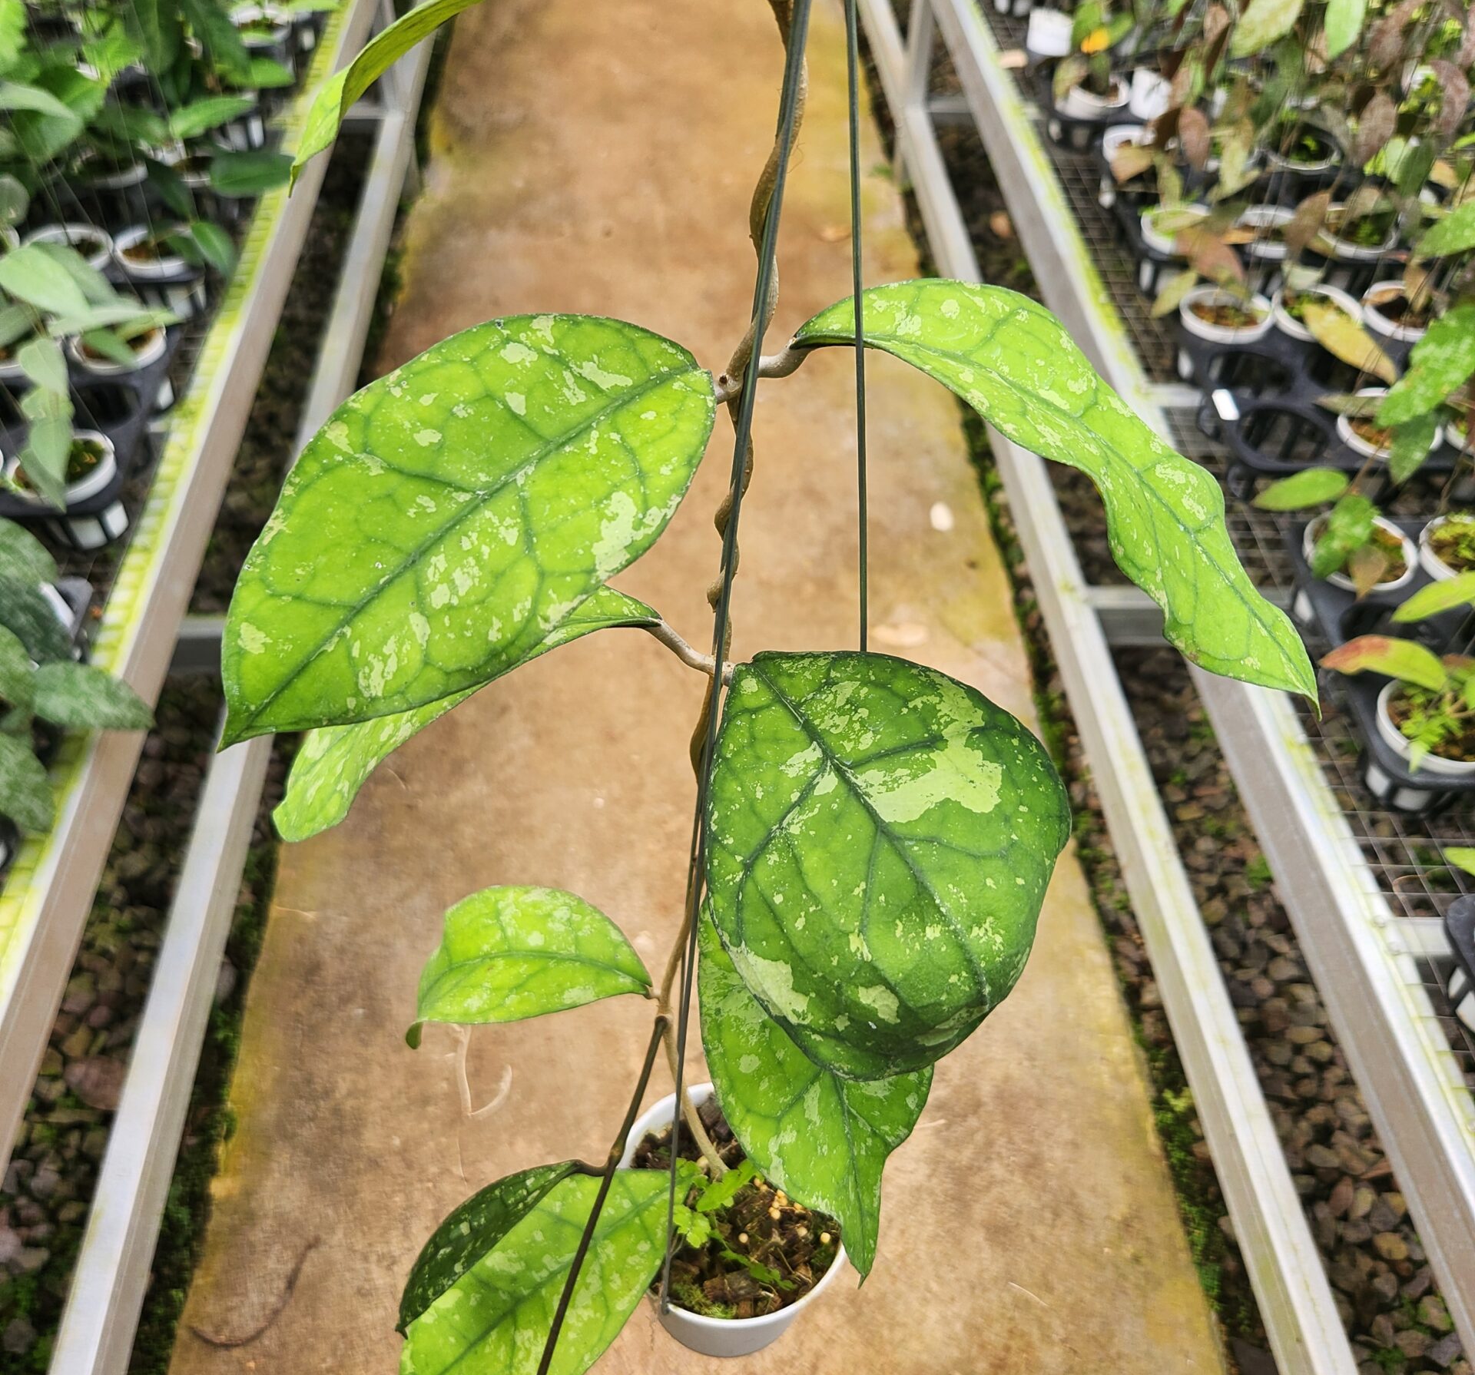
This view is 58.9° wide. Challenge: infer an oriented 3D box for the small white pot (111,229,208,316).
[{"bbox_3d":[-0.621,-0.453,1.437,0.100,0.076,0.100,-1,48,-4],"label":"small white pot"}]

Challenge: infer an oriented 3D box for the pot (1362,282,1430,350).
[{"bbox_3d":[0.729,-0.380,1.448,0.100,0.076,0.100,2,48,-2],"label":"pot"}]

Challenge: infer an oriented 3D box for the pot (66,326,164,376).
[{"bbox_3d":[-0.658,-0.336,1.422,0.100,0.088,0.100,-2,48,-3],"label":"pot"}]

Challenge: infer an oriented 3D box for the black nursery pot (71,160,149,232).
[{"bbox_3d":[-0.734,-0.589,1.555,0.102,0.080,0.102,-1,48,-4],"label":"black nursery pot"}]

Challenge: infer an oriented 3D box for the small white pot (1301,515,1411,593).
[{"bbox_3d":[0.567,-0.093,1.223,0.100,0.088,0.100,1,48,-1],"label":"small white pot"}]

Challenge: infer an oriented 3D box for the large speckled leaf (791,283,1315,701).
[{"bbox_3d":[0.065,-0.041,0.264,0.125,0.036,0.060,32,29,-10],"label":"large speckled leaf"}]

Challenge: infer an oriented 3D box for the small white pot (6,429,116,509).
[{"bbox_3d":[-0.602,-0.173,1.183,0.100,0.076,0.100,-1,48,-4],"label":"small white pot"}]

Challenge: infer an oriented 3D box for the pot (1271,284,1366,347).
[{"bbox_3d":[0.650,-0.394,1.498,0.100,0.088,0.100,1,48,-1],"label":"pot"}]

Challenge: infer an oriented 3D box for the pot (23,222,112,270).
[{"bbox_3d":[-0.779,-0.484,1.553,0.100,0.088,0.100,-2,48,-3],"label":"pot"}]

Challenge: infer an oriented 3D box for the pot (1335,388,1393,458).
[{"bbox_3d":[0.660,-0.239,1.359,0.100,0.088,0.100,1,48,-1],"label":"pot"}]

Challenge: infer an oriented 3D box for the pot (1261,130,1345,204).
[{"bbox_3d":[0.751,-0.687,1.769,0.100,0.090,0.100,1,48,-1],"label":"pot"}]

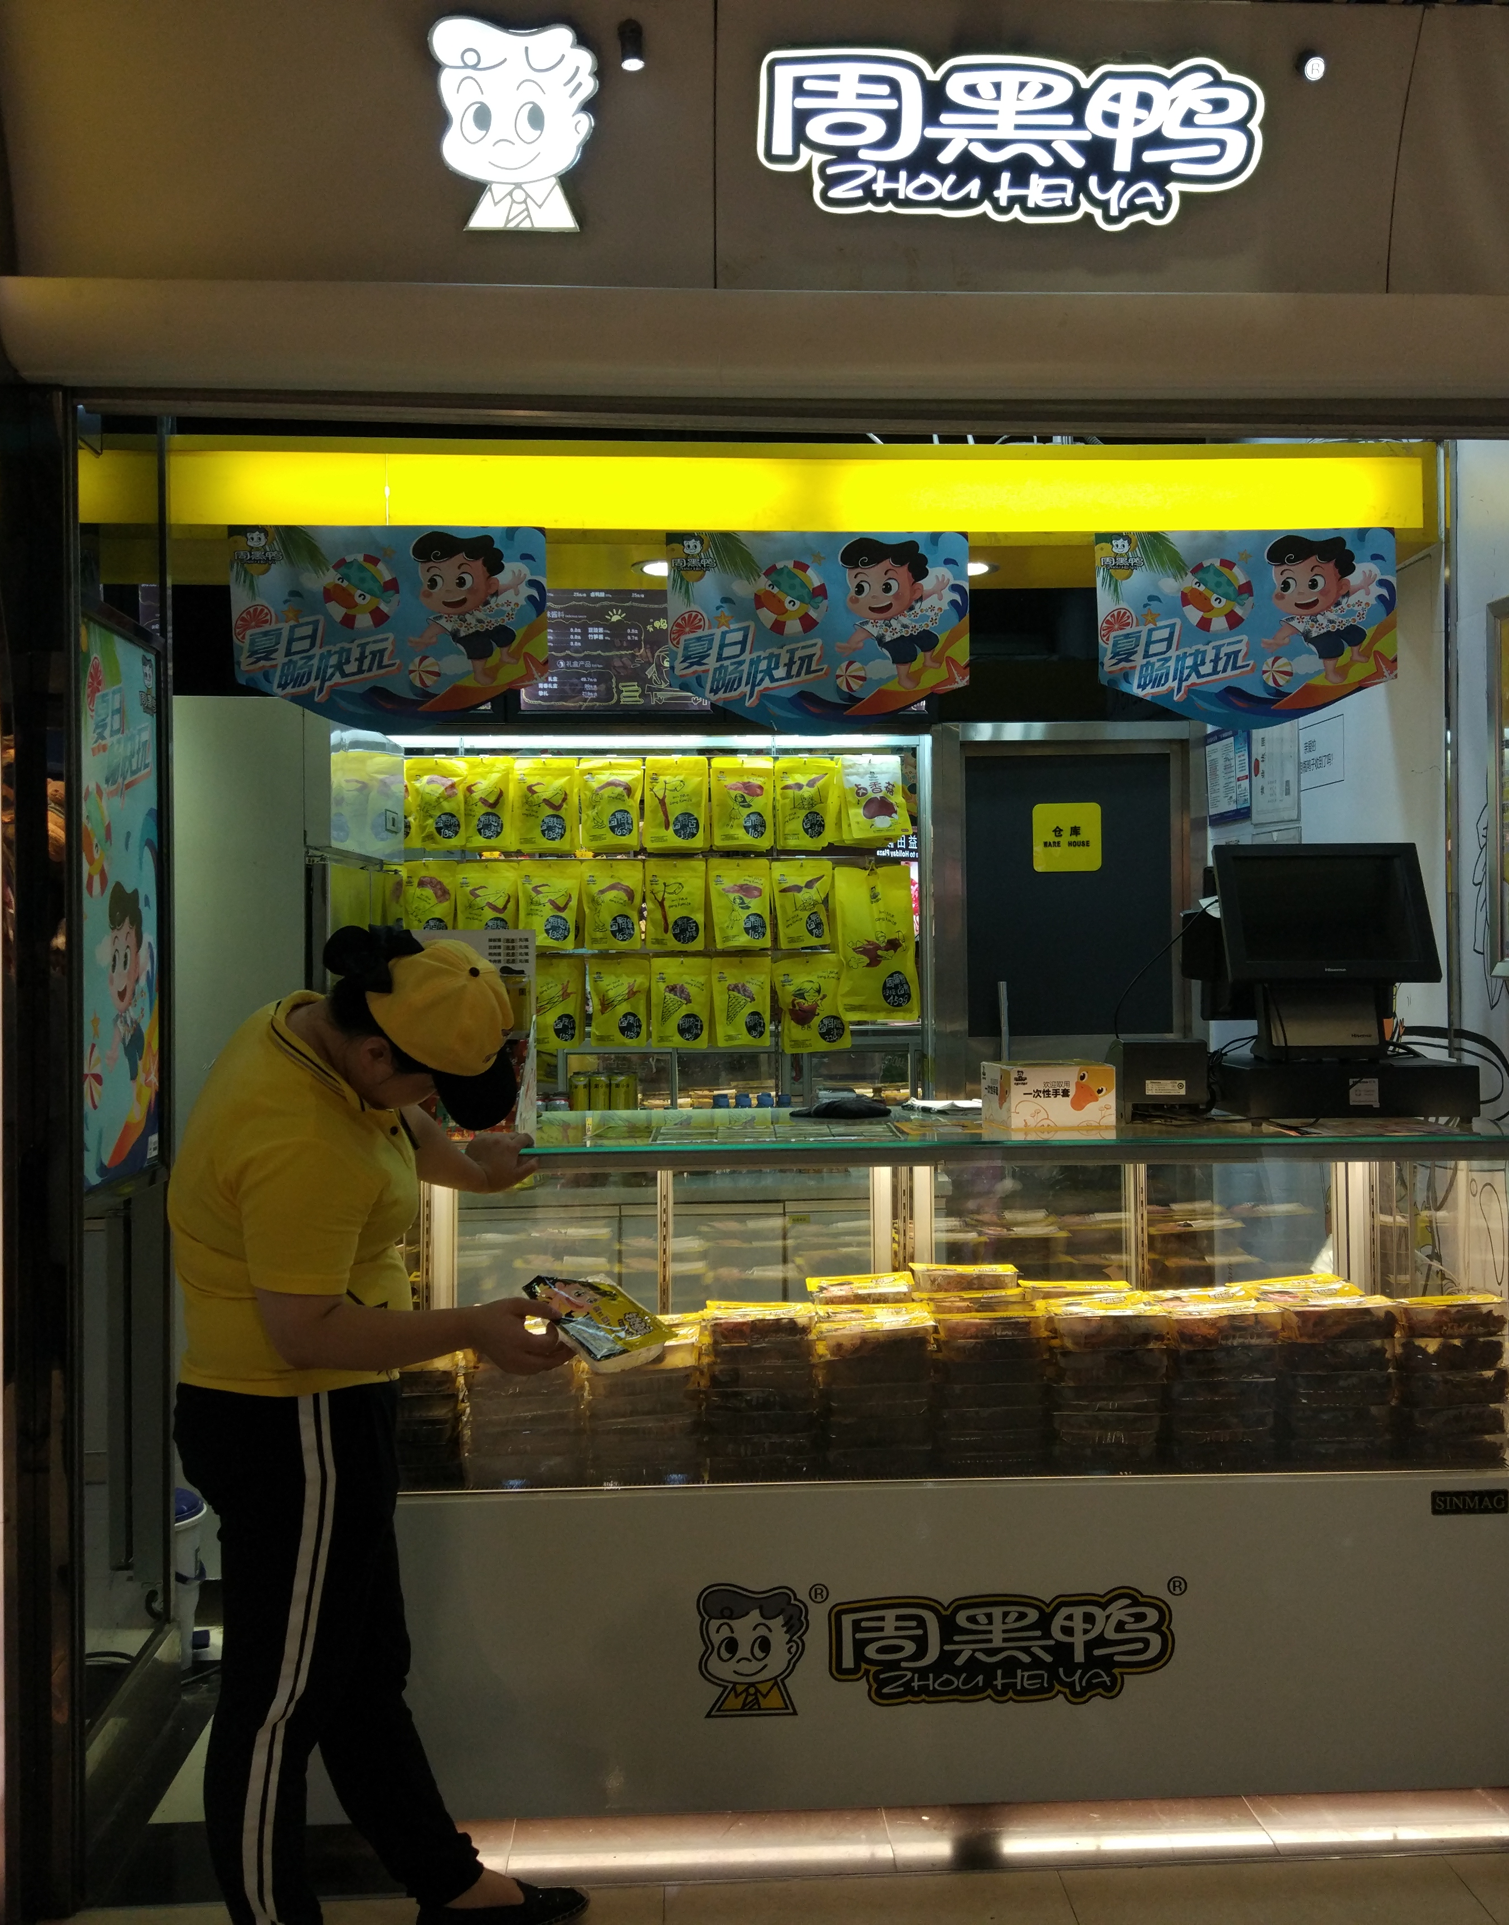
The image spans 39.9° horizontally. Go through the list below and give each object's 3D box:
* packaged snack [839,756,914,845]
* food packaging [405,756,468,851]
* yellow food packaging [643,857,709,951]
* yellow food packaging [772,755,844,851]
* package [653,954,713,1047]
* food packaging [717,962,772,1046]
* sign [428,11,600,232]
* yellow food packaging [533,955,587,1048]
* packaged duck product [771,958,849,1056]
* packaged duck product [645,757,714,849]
[{"bbox_3d":[0.316,-0.428,5.399,0.179,0.235,0.040,-1,0,-3],"label":"packaged snack"},{"bbox_3d":[-0.772,-0.387,5.055,0.147,0.228,0.045,0,-1,-3],"label":"food packaging"},{"bbox_3d":[-0.191,-0.141,5.089,0.147,0.226,0.045,0,-1,-3],"label":"yellow food packaging"},{"bbox_3d":[0.139,-0.416,5.419,0.174,0.244,0.040,-1,0,-3],"label":"yellow food packaging"},{"bbox_3d":[-0.176,0.097,5.090,0.142,0.221,0.045,0,-1,-3],"label":"package"},{"bbox_3d":[-0.026,0.110,5.408,0.151,0.225,0.040,-1,0,-3],"label":"food packaging"},{"bbox_3d":[-0.327,-1.151,2.861,0.221,0.268,0.060,0,21,-3],"label":"sign"},{"bbox_3d":[-0.487,0.093,5.072,0.143,0.228,0.045,0,-1,-3],"label":"yellow food packaging"},{"bbox_3d":[0.146,0.112,5.388,0.176,0.243,0.040,-1,0,-3],"label":"packaged duck product"},{"bbox_3d":[-0.188,-0.388,5.089,0.157,0.232,0.045,0,-1,-3],"label":"packaged duck product"}]

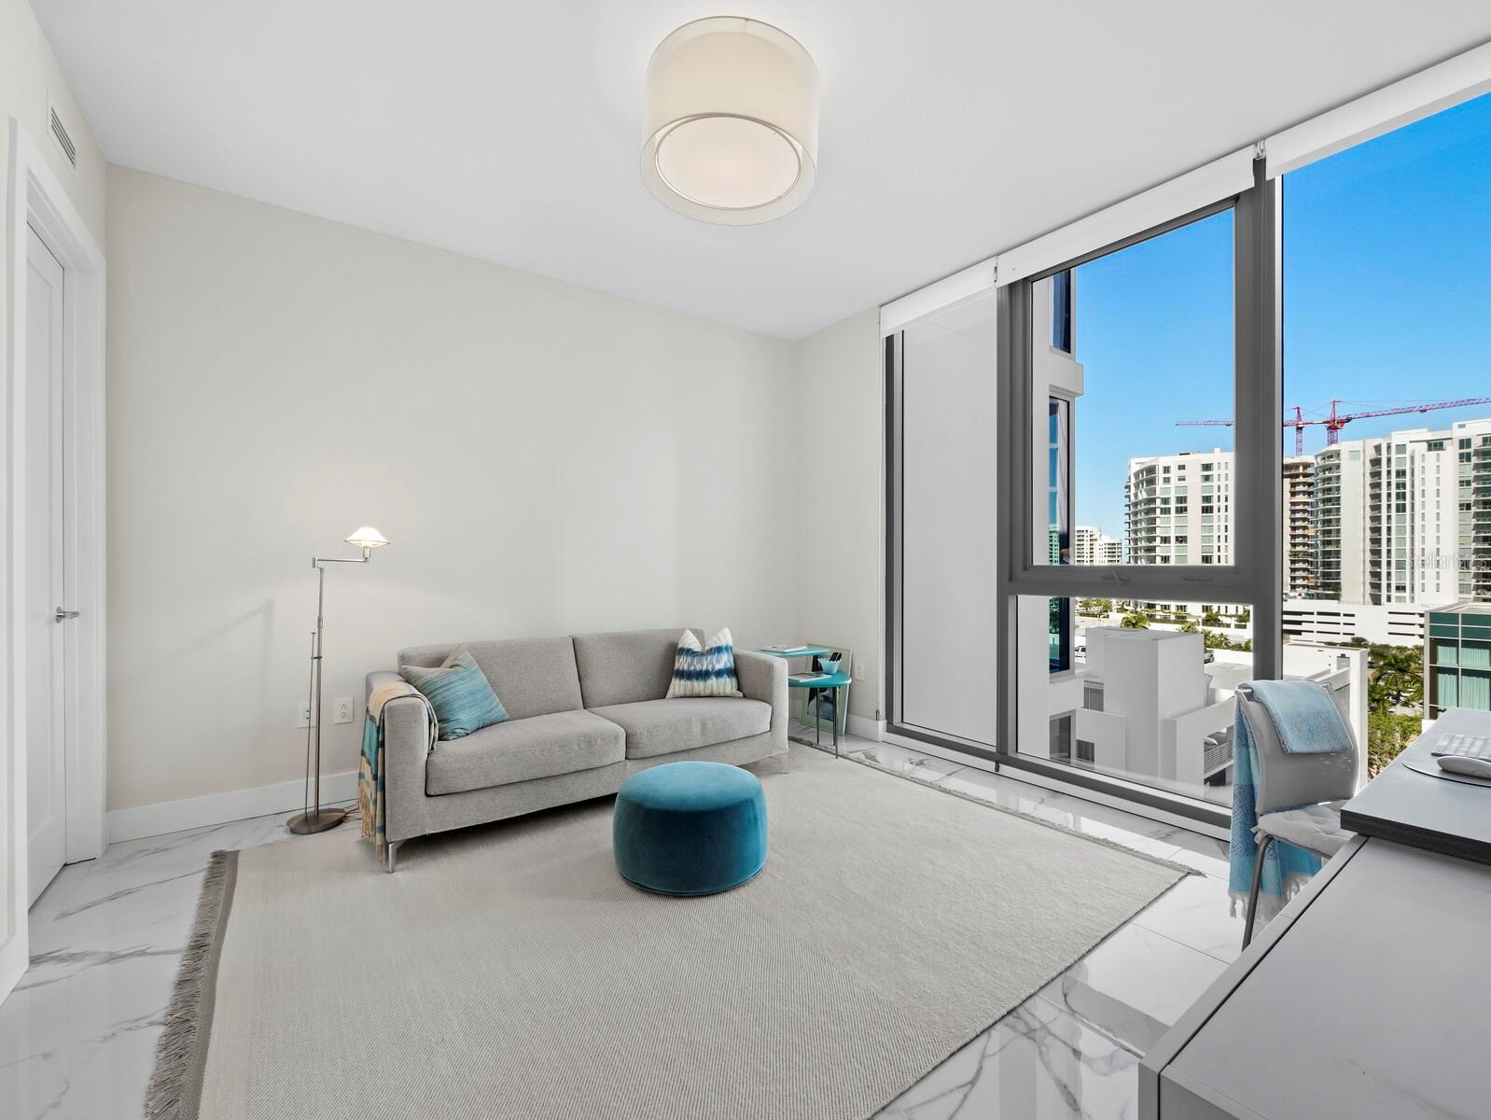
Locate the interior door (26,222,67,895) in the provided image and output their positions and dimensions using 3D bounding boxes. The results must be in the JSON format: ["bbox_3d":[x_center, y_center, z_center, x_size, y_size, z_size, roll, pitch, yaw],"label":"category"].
[{"bbox_3d":[-2.556,0.020,2.118,0.050,2.440,0.840,0,0,-37],"label":"interior door"}]

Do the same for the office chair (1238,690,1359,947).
[{"bbox_3d":[1.820,0.813,1.680,0.480,0.860,0.540,0,0,-19],"label":"office chair"}]

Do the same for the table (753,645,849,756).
[{"bbox_3d":[0.400,0.945,4.127,0.540,0.620,0.660,0,0,-35],"label":"table"}]

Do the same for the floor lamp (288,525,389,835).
[{"bbox_3d":[-1.900,0.548,2.816,0.500,1.400,0.240,0,0,19],"label":"floor lamp"}]

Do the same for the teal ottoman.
[{"bbox_3d":[-0.229,1.072,2.530,0.640,0.355,0.640,0,0,0],"label":"teal ottoman"}]

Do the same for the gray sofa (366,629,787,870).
[{"bbox_3d":[-0.836,0.846,3.328,2.040,0.810,0.870,0,0,-35],"label":"gray sofa"}]

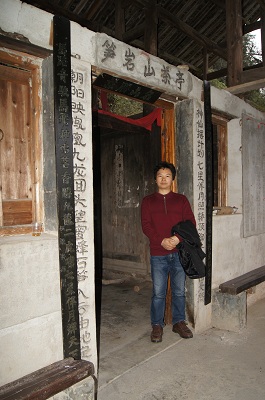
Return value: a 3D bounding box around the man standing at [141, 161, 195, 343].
[{"bbox_3d":[0.340,0.478,3.250,0.530,1.700,0.370,-1,1,6],"label":"man standing"}]

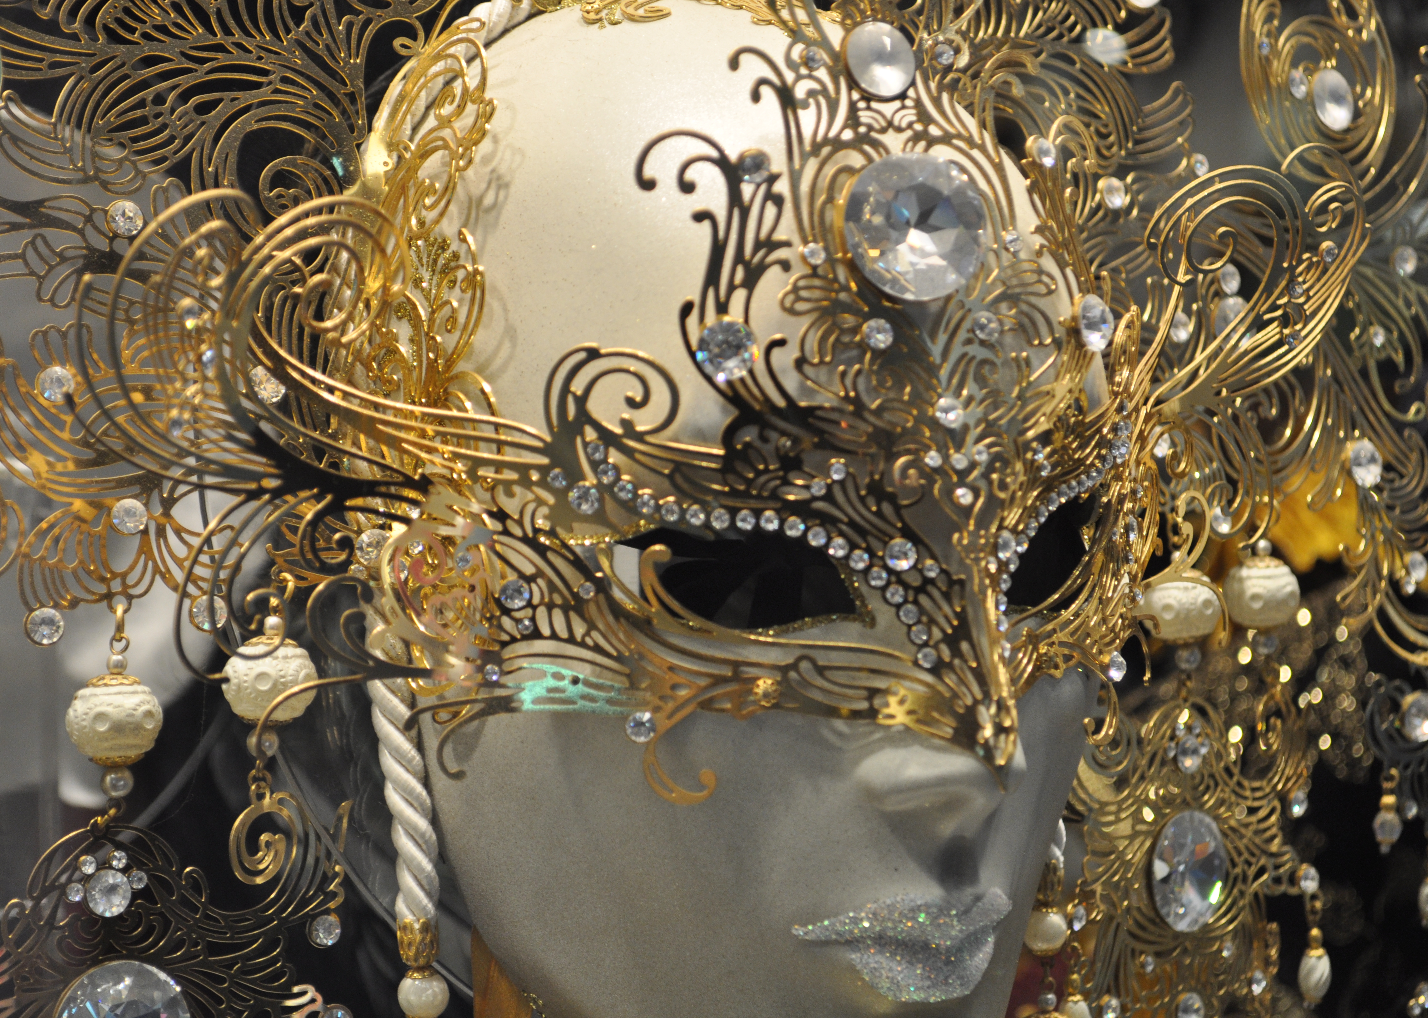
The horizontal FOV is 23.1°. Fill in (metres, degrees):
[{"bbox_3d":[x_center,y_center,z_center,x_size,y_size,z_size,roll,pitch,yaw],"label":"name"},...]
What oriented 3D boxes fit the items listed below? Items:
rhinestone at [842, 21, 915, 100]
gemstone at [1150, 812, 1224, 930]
[{"bbox_3d":[0.032,-0.086,0.670,0.015,0.015,0.006,0,-10,-28],"label":"rhinestone"},{"bbox_3d":[0.117,0.089,0.860,0.030,0.030,0.011,-5,2,-43],"label":"gemstone"}]

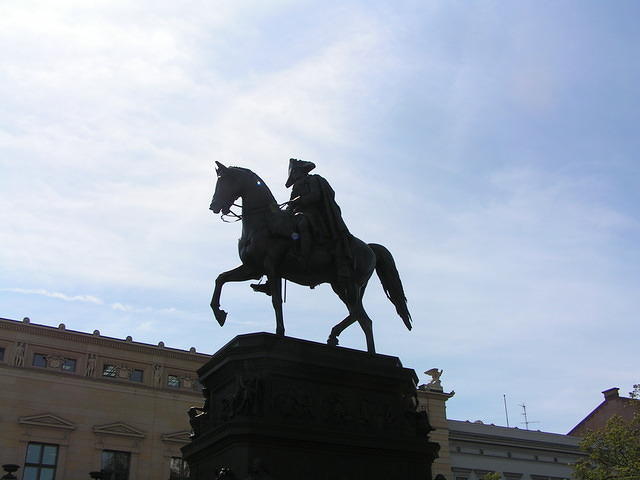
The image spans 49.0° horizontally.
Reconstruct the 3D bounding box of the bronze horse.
[{"bbox_3d":[-0.138,0.396,18.360,5.800,5.750,1.850,14,-31,-24],"label":"bronze horse"}]

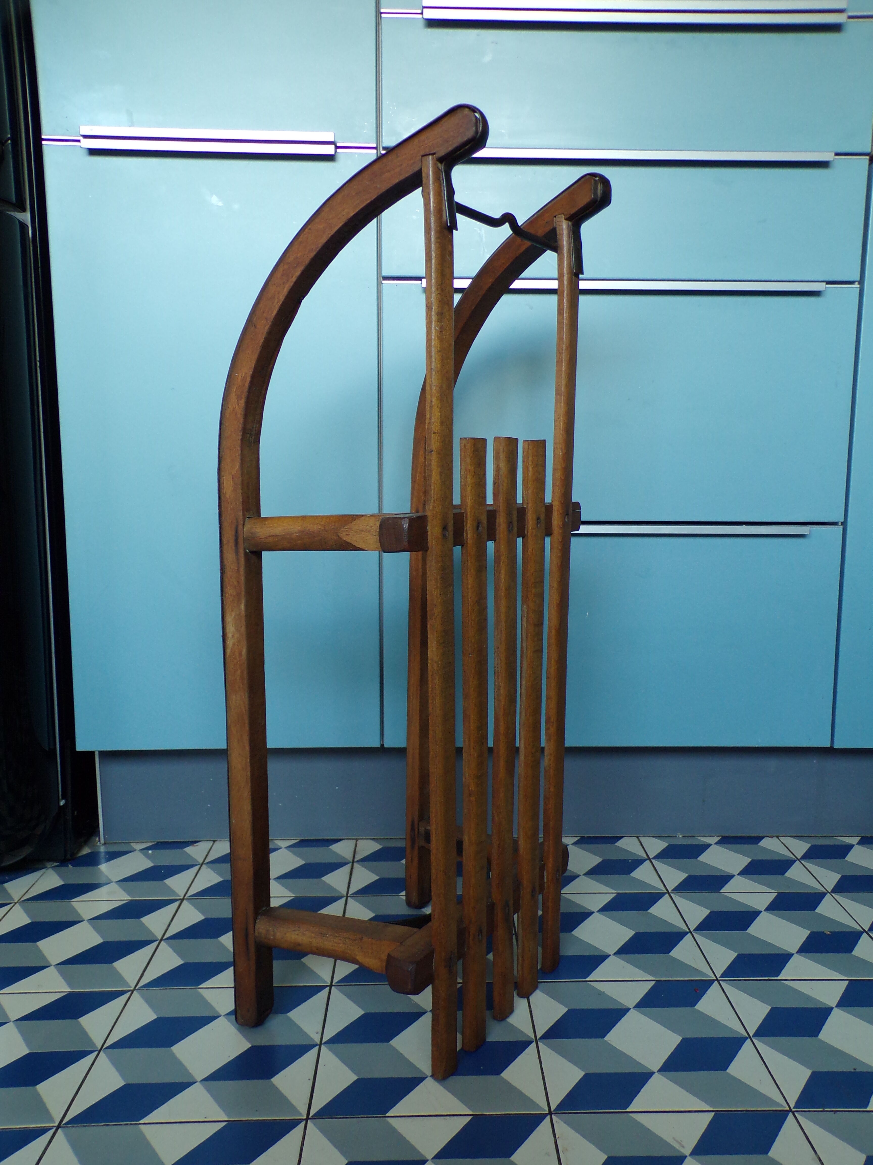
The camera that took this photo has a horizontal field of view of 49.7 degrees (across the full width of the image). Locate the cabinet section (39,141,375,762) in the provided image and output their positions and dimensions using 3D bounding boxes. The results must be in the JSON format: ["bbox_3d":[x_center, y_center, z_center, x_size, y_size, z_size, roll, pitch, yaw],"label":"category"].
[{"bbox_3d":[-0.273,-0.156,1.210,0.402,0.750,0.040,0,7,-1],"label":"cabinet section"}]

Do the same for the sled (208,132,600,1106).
[{"bbox_3d":[-0.001,0.017,0.905,0.261,0.793,0.309,5,9,33],"label":"sled"}]

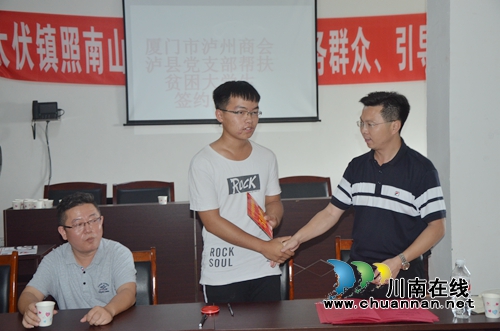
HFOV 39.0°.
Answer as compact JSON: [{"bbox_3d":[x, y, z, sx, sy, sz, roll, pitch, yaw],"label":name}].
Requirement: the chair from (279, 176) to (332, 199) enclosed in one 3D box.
[{"bbox_3d":[0.557,0.611,6.618,0.580,0.980,0.600,-2,3,-8],"label":"chair"}]

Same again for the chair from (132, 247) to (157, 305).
[{"bbox_3d":[-0.630,0.885,3.116,0.460,0.950,0.540,-2,3,-8],"label":"chair"}]

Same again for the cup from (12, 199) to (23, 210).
[{"bbox_3d":[-1.917,0.338,5.822,0.074,0.079,0.074,-2,3,-8],"label":"cup"}]

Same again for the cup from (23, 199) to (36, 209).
[{"bbox_3d":[-1.824,0.338,5.832,0.074,0.079,0.074,-1,3,0],"label":"cup"}]

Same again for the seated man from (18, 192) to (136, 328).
[{"bbox_3d":[-0.693,0.740,2.962,0.500,1.250,0.720,-2,3,-10],"label":"seated man"}]

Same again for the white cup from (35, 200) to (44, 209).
[{"bbox_3d":[-1.748,0.337,5.842,0.074,0.079,0.074,-2,3,-8],"label":"white cup"}]

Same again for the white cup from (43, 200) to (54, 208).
[{"bbox_3d":[-1.665,0.335,5.862,0.074,0.079,0.074,-2,3,-8],"label":"white cup"}]

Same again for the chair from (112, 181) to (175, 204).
[{"bbox_3d":[-0.951,0.652,6.418,0.580,0.980,0.600,-2,3,-8],"label":"chair"}]

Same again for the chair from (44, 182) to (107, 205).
[{"bbox_3d":[-1.568,0.662,6.328,0.580,0.980,0.600,-2,3,-8],"label":"chair"}]

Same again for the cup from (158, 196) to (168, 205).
[{"bbox_3d":[-0.734,0.308,5.982,0.074,0.079,0.074,-1,3,0],"label":"cup"}]

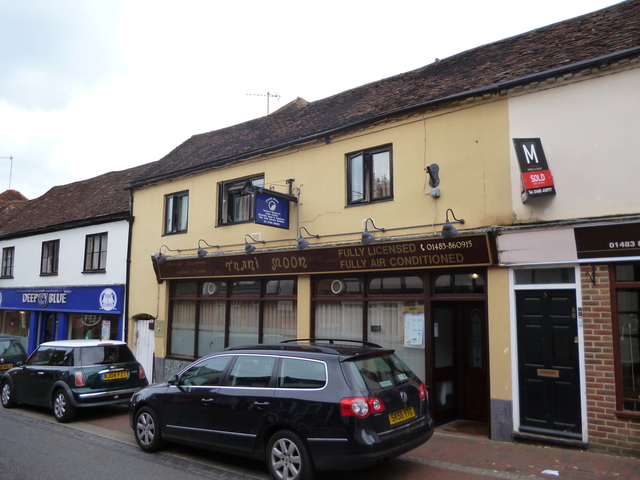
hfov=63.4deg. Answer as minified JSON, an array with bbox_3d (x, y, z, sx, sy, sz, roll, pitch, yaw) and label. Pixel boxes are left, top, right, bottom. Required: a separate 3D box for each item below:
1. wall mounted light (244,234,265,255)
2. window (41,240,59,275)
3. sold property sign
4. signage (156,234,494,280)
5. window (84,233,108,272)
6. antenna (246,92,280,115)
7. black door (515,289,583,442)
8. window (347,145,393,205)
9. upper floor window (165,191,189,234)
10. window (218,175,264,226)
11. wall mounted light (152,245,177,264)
[{"bbox_3d":[-1.344,0.116,10.569,0.230,0.430,0.540,-5,-8,39],"label":"wall mounted light"},{"bbox_3d":[-8.861,0.598,17.001,1.284,1.135,0.130,-5,-8,39],"label":"window"},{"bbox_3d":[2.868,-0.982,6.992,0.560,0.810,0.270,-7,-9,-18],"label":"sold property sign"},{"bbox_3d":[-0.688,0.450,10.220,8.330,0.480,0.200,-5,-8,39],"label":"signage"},{"bbox_3d":[-6.565,0.392,15.162,1.281,1.148,0.130,-5,-8,39],"label":"window"},{"bbox_3d":[-1.681,-4.060,15.400,1.030,0.680,0.300,1,-6,-9],"label":"antenna"},{"bbox_3d":[3.155,1.666,7.176,0.815,1.948,0.070,-5,-8,39],"label":"black door"},{"bbox_3d":[0.875,-1.134,9.303,1.029,1.012,0.130,-5,-8,39],"label":"window"},{"bbox_3d":[-3.586,-0.643,12.865,1.026,1.046,0.130,-5,-8,39],"label":"upper floor window"},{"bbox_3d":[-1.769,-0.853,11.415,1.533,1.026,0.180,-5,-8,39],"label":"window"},{"bbox_3d":[-3.604,0.332,12.378,0.230,0.430,0.540,-5,-8,39],"label":"wall mounted light"}]

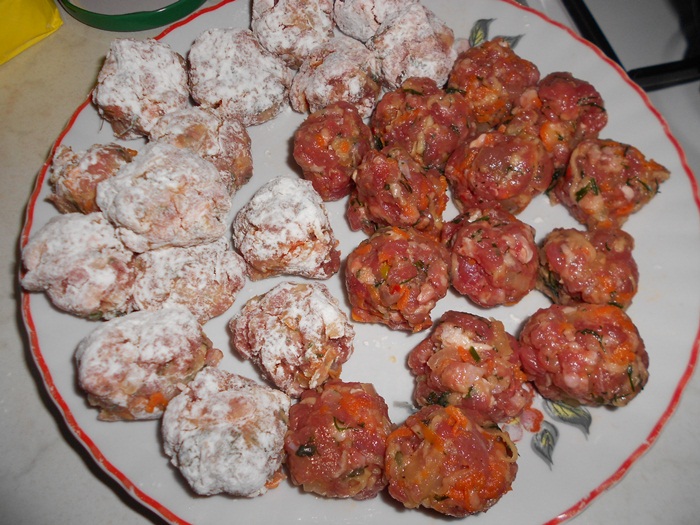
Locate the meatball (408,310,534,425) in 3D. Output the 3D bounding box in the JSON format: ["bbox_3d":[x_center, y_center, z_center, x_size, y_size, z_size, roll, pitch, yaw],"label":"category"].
[{"bbox_3d":[0.041,0.036,0.179,0.042,0.037,0.040,-3,64,0],"label":"meatball"}]

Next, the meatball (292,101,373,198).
[{"bbox_3d":[-0.007,-0.048,0.225,0.037,0.037,0.041,-3,64,0],"label":"meatball"}]

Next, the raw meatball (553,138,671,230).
[{"bbox_3d":[0.101,-0.031,0.205,0.043,0.035,0.035,-3,64,0],"label":"raw meatball"}]

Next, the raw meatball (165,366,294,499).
[{"bbox_3d":[-0.040,0.054,0.172,0.041,0.036,0.040,-4,63,0],"label":"raw meatball"}]

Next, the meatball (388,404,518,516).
[{"bbox_3d":[0.031,0.061,0.164,0.041,0.033,0.033,-3,64,0],"label":"meatball"}]

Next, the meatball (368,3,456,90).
[{"bbox_3d":[0.028,-0.097,0.240,0.040,0.037,0.042,-3,64,0],"label":"meatball"}]

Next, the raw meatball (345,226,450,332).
[{"bbox_3d":[0.018,0.006,0.201,0.040,0.036,0.041,-4,63,0],"label":"raw meatball"}]

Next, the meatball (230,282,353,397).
[{"bbox_3d":[-0.020,0.026,0.182,0.043,0.037,0.040,-3,64,0],"label":"meatball"}]

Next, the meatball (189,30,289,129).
[{"bbox_3d":[-0.051,-0.085,0.241,0.045,0.039,0.044,-3,64,0],"label":"meatball"}]

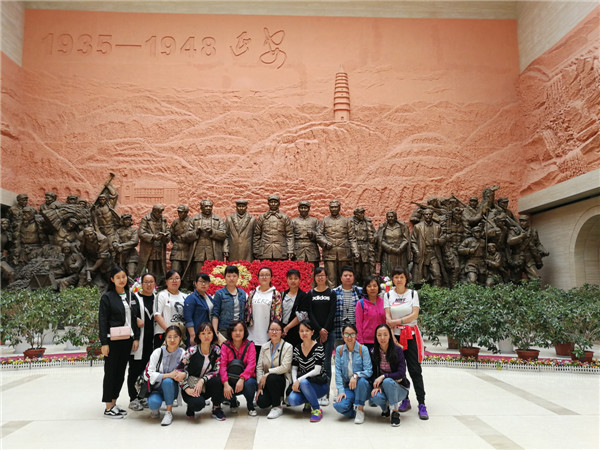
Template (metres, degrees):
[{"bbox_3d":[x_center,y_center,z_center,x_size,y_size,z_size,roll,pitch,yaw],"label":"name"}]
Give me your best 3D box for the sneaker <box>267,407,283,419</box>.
[{"bbox_3d":[-0.274,2.075,5.230,0.090,0.100,0.245,-3,-7,22],"label":"sneaker"}]

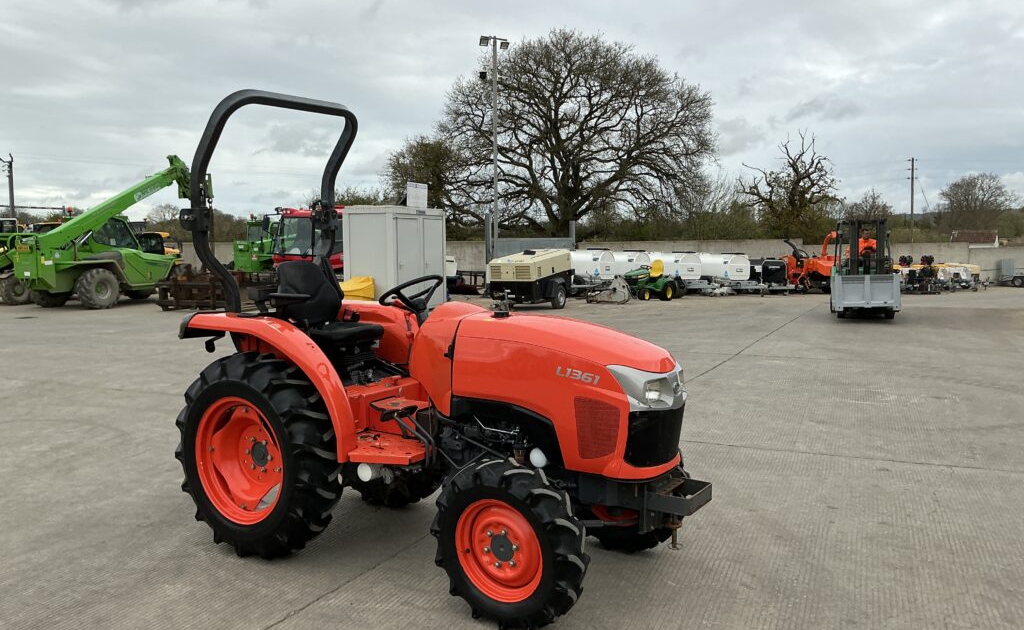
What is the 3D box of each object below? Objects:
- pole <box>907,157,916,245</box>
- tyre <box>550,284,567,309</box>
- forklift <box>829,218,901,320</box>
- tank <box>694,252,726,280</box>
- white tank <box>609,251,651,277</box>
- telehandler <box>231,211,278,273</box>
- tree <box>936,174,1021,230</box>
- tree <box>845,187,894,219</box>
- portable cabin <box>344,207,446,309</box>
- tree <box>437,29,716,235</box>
[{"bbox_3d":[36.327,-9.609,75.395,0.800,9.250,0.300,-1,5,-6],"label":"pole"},{"bbox_3d":[1.176,-0.474,20.950,0.190,0.620,0.620,3,6,33],"label":"tyre"},{"bbox_3d":[7.820,-1.015,18.482,1.300,2.160,3.200,2,5,20],"label":"forklift"},{"bbox_3d":[7.037,-1.573,27.300,0.900,0.880,1.800,-2,5,-22],"label":"tank"},{"bbox_3d":[3.327,-1.506,25.400,1.750,0.880,0.900,4,7,44],"label":"white tank"},{"bbox_3d":[-7.850,-2.126,29.226,2.150,2.500,4.600,1,5,12],"label":"telehandler"},{"bbox_3d":[53.389,-11.504,94.356,9.400,9.830,9.000,0,5,0],"label":"tree"},{"bbox_3d":[33.571,-8.545,77.550,4.900,6.860,4.800,0,5,0],"label":"tree"},{"bbox_3d":[-2.905,-1.407,20.830,1.460,2.520,2.300,2,6,28],"label":"portable cabin"},{"bbox_3d":[4.112,-10.360,51.292,17.600,15.060,16.500,0,5,0],"label":"tree"}]

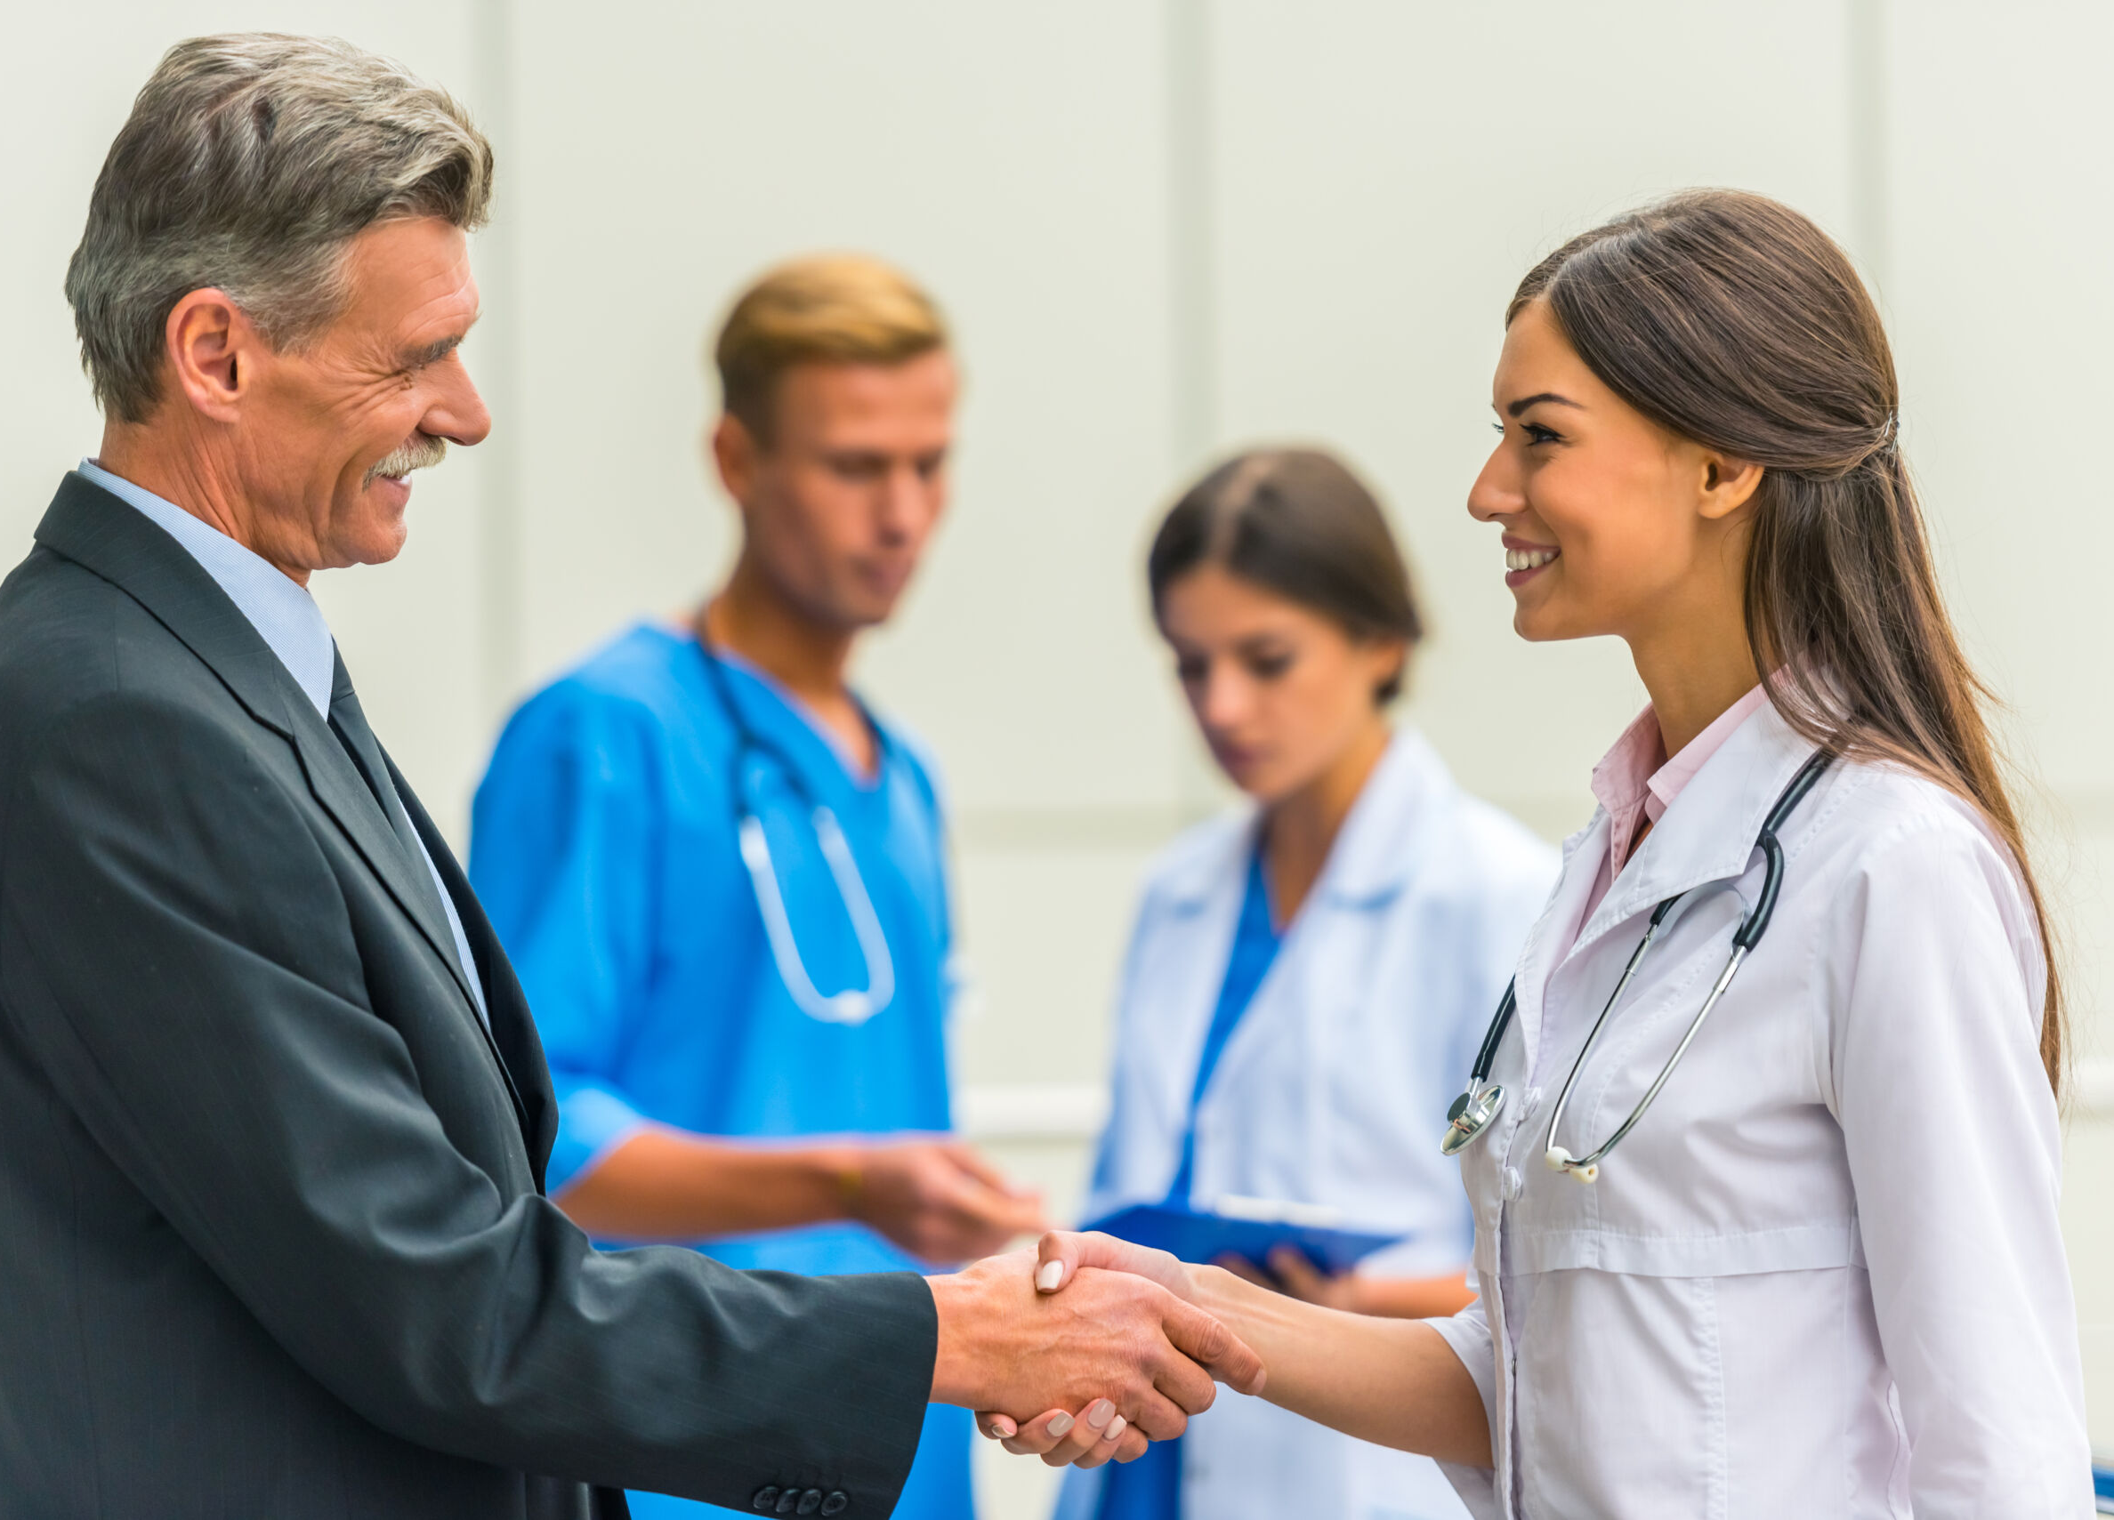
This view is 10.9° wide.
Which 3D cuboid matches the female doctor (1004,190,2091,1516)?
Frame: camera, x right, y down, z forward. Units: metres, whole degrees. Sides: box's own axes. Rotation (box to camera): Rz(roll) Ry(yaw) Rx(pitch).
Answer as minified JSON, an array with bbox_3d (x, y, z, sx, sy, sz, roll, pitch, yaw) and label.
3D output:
[{"bbox_3d":[0.275,0.550,5.630,0.470,1.690,0.500,0,0,-27],"label":"female doctor"}]

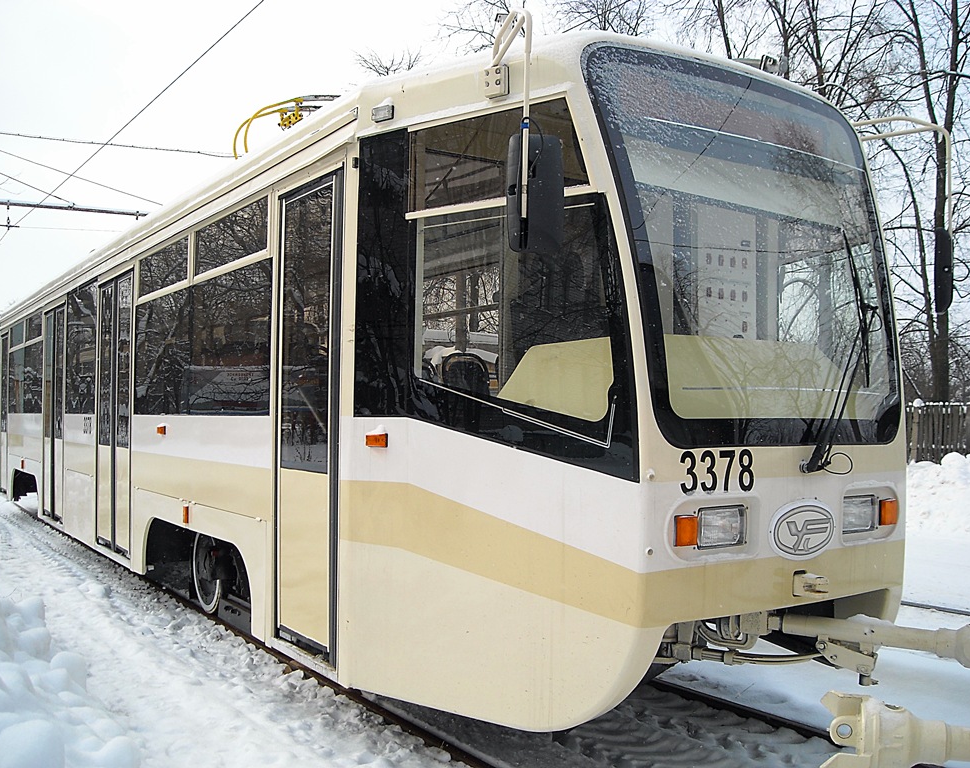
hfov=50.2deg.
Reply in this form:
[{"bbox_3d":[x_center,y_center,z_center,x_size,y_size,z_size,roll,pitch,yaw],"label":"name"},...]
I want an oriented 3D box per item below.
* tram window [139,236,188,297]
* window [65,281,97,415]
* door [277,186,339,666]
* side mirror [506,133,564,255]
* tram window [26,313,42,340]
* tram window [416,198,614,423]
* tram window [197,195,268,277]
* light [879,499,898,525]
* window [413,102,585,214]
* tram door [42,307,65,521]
[{"bbox_3d":[-2.386,-0.850,7.725,0.040,0.305,1.394,1,-2,-32],"label":"tram window"},{"bbox_3d":[-4.038,-0.331,10.401,0.040,1.262,1.547,1,-2,-32],"label":"window"},{"bbox_3d":[-0.888,0.148,5.246,0.060,2.341,0.815,1,-2,-32],"label":"door"},{"bbox_3d":[0.177,-0.681,3.700,0.205,0.425,0.090,0,-2,-1],"label":"side mirror"},{"bbox_3d":[-5.701,-0.707,13.127,0.040,0.305,1.361,1,-2,-32],"label":"tram window"},{"bbox_3d":[0.094,-0.289,4.262,1.021,0.879,0.050,-1,-2,38],"label":"tram window"},{"bbox_3d":[-1.560,-0.885,6.378,0.040,0.305,1.392,1,-2,-32],"label":"tram window"},{"bbox_3d":[1.724,0.549,4.424,0.085,0.115,0.040,1,-2,-32],"label":"light"},{"bbox_3d":[0.033,-0.951,4.332,0.956,0.372,0.050,-1,-2,38],"label":"window"},{"bbox_3d":[-4.848,0.326,11.698,0.060,2.356,1.392,1,-2,-32],"label":"tram door"}]

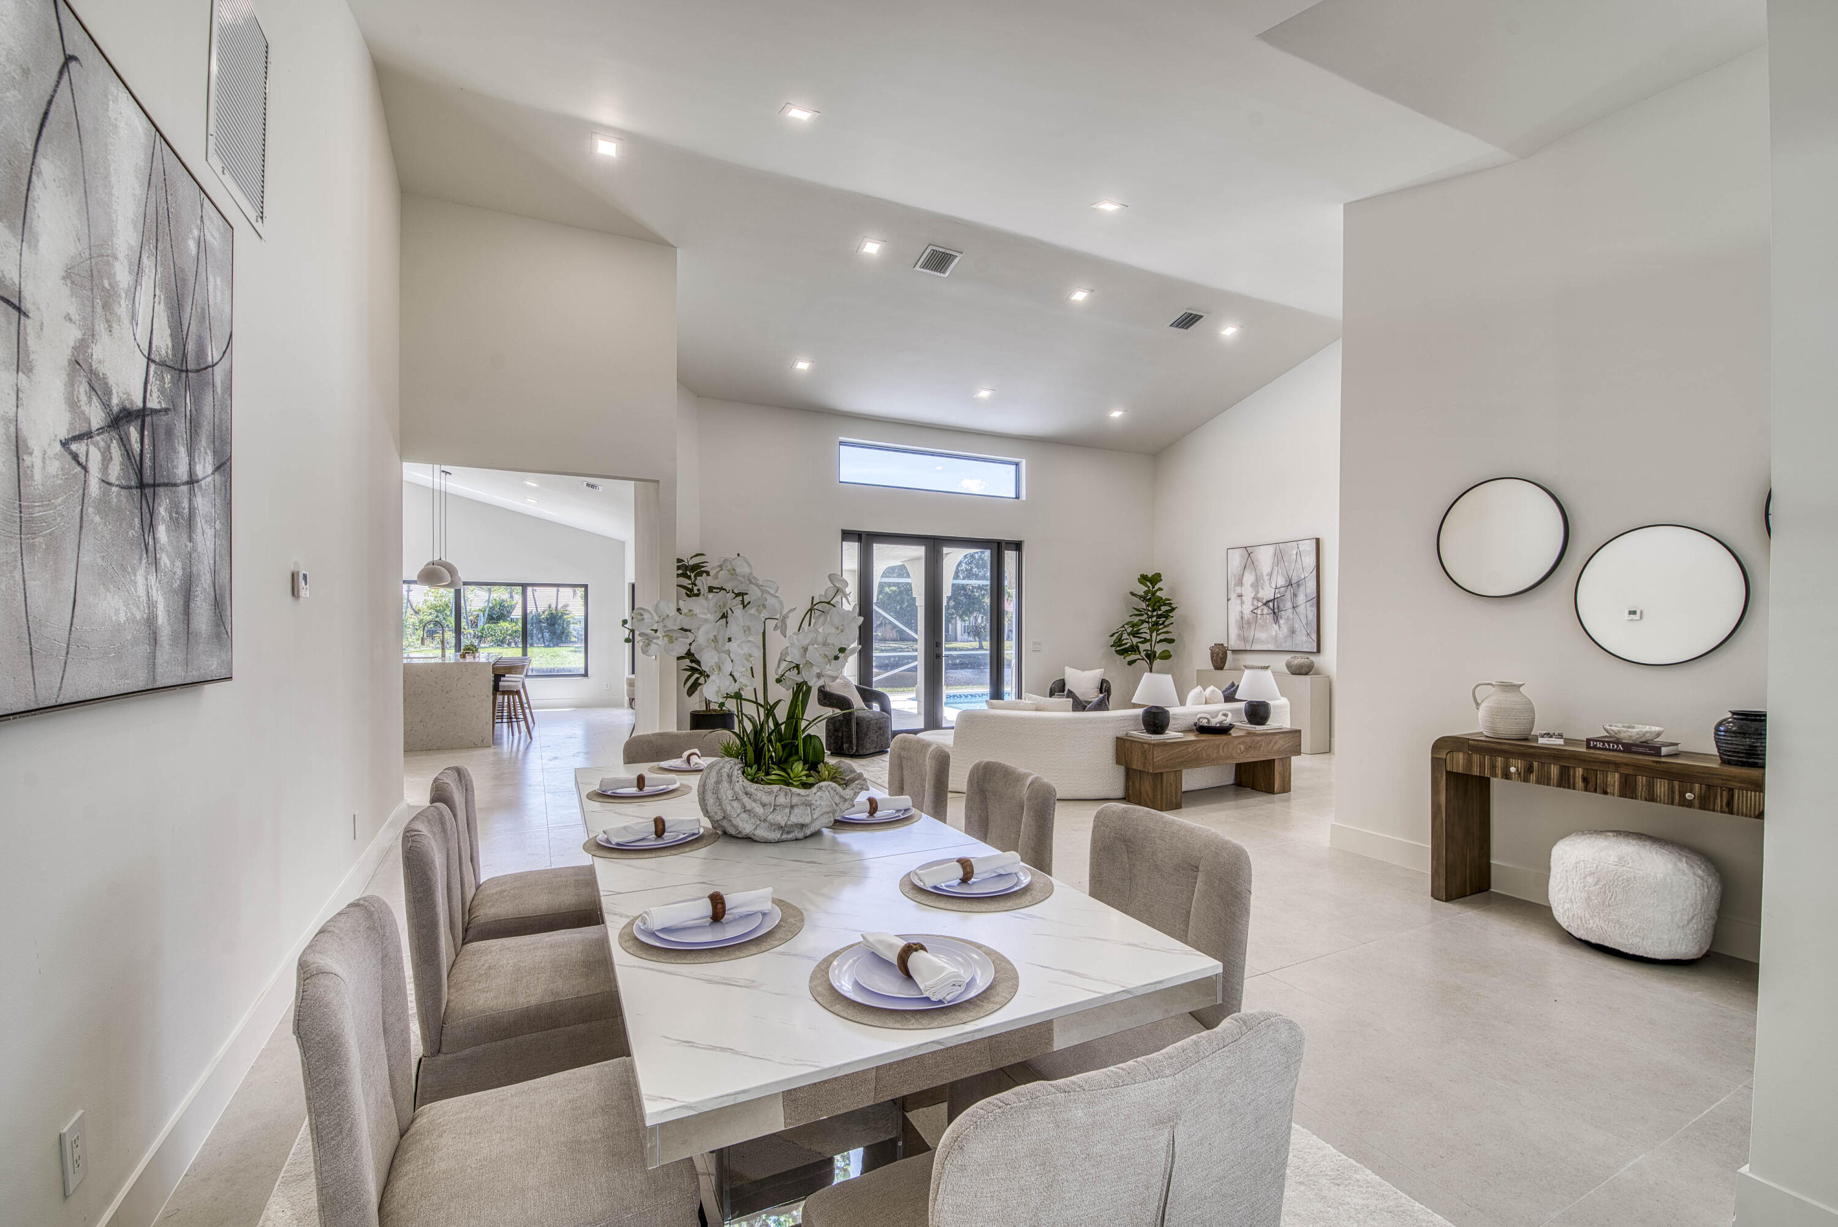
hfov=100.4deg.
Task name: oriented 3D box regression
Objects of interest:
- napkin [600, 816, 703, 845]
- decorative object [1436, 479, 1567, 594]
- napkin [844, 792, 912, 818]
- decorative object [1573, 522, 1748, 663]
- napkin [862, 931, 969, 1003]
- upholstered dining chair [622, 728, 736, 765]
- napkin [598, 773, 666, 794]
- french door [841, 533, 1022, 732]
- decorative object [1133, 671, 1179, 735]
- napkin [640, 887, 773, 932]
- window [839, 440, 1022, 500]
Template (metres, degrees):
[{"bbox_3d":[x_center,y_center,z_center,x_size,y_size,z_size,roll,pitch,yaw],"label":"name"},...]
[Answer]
[{"bbox_3d":[-0.758,0.619,2.184,0.260,0.055,0.065,0,-1,-26],"label":"napkin"},{"bbox_3d":[2.951,-0.381,3.896,0.040,0.590,0.590,1,-1,-26],"label":"decorative object"},{"bbox_3d":[-0.155,0.622,2.477,0.270,0.055,0.065,0,-1,-26],"label":"napkin"},{"bbox_3d":[3.311,-0.080,3.441,0.030,0.610,0.610,1,-1,-26],"label":"decorative object"},{"bbox_3d":[-0.011,0.575,1.273,0.070,0.050,0.205,1,-1,-38],"label":"napkin"},{"bbox_3d":[-0.942,0.947,3.175,0.520,0.890,0.620,1,-1,-26],"label":"upholstered dining chair"},{"bbox_3d":[-1.036,0.626,2.828,0.270,0.055,0.065,0,-1,-20],"label":"napkin"},{"bbox_3d":[0.198,0.274,9.334,2.500,2.430,0.120,1,-1,-26],"label":"french door"},{"bbox_3d":[1.817,0.679,5.878,0.350,0.475,0.350,0,-1,0],"label":"decorative object"},{"bbox_3d":[-0.437,0.613,1.587,0.260,0.055,0.065,0,-1,-26],"label":"napkin"},{"bbox_3d":[0.202,-1.719,9.361,2.500,0.500,0.120,1,-1,-26],"label":"window"}]

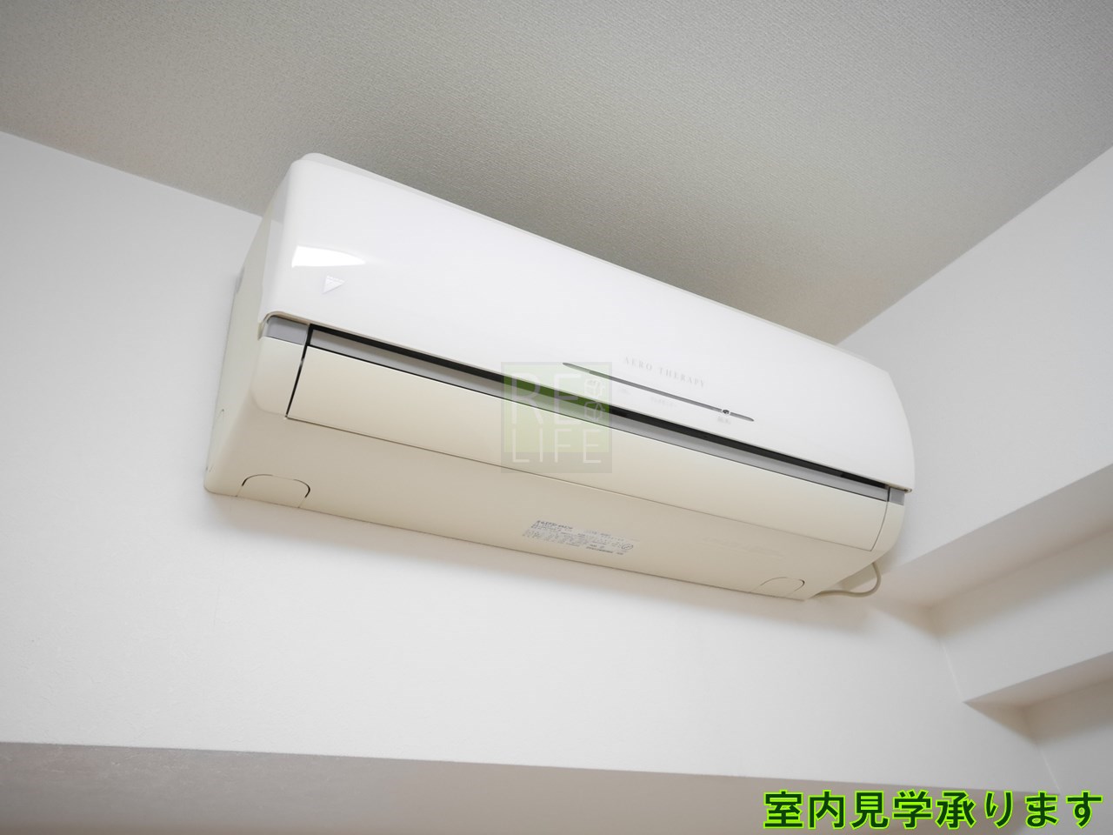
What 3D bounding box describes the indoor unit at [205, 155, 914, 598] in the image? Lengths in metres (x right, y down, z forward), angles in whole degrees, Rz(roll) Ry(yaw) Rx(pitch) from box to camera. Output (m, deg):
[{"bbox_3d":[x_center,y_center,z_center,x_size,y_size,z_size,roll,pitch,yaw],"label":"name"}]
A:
[{"bbox_3d":[0.050,-0.011,1.032,0.799,0.276,0.216,15,-38,-28],"label":"indoor unit"}]

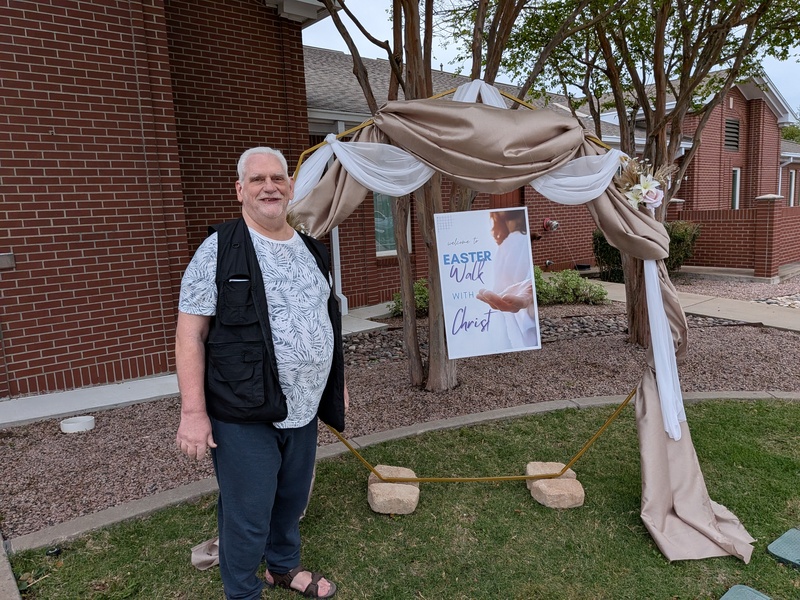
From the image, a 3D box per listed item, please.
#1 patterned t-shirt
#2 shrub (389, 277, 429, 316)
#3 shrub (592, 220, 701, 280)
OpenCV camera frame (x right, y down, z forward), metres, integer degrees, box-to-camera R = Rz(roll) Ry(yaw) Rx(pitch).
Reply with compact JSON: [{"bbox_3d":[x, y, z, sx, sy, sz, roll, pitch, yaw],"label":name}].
[{"bbox_3d":[-0.505,0.070,2.030,0.580,0.720,0.380,-10,11,-42],"label":"patterned t-shirt"},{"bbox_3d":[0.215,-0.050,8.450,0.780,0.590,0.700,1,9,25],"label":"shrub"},{"bbox_3d":[5.120,-1.000,11.500,1.250,1.230,1.950,-11,11,-44],"label":"shrub"}]

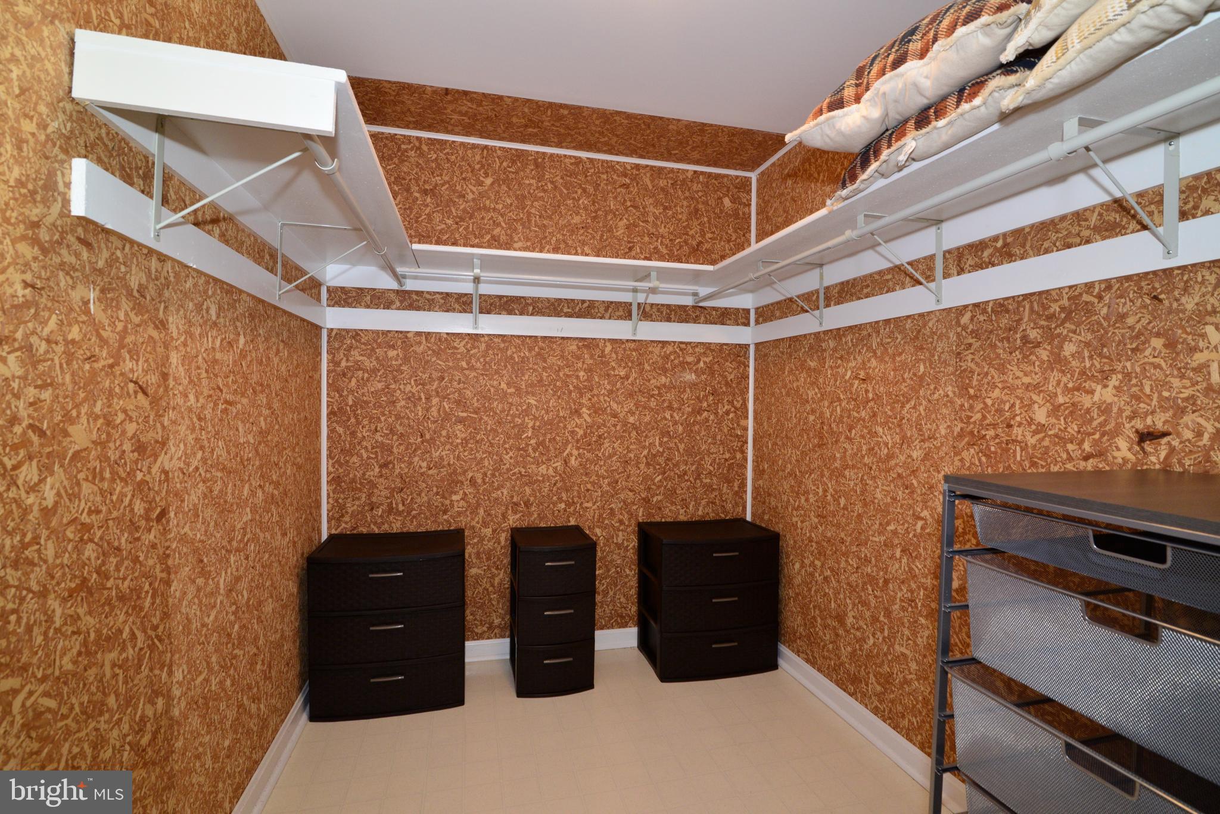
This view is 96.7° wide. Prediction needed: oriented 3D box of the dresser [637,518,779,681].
[{"bbox_3d":[0.453,0.872,2.528,0.556,0.610,0.385,0,1,-14],"label":"dresser"}]

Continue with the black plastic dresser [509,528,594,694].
[{"bbox_3d":[-0.254,0.867,2.358,0.318,0.610,0.345,0,1,-16],"label":"black plastic dresser"}]

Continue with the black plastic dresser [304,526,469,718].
[{"bbox_3d":[-0.877,0.862,2.218,0.556,0.610,0.385,0,1,-13],"label":"black plastic dresser"}]

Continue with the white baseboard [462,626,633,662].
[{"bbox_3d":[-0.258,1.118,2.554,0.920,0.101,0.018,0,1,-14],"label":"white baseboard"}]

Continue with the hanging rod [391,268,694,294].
[{"bbox_3d":[-0.218,-0.519,2.215,1.252,0.024,0.024,0,1,-14],"label":"hanging rod"}]

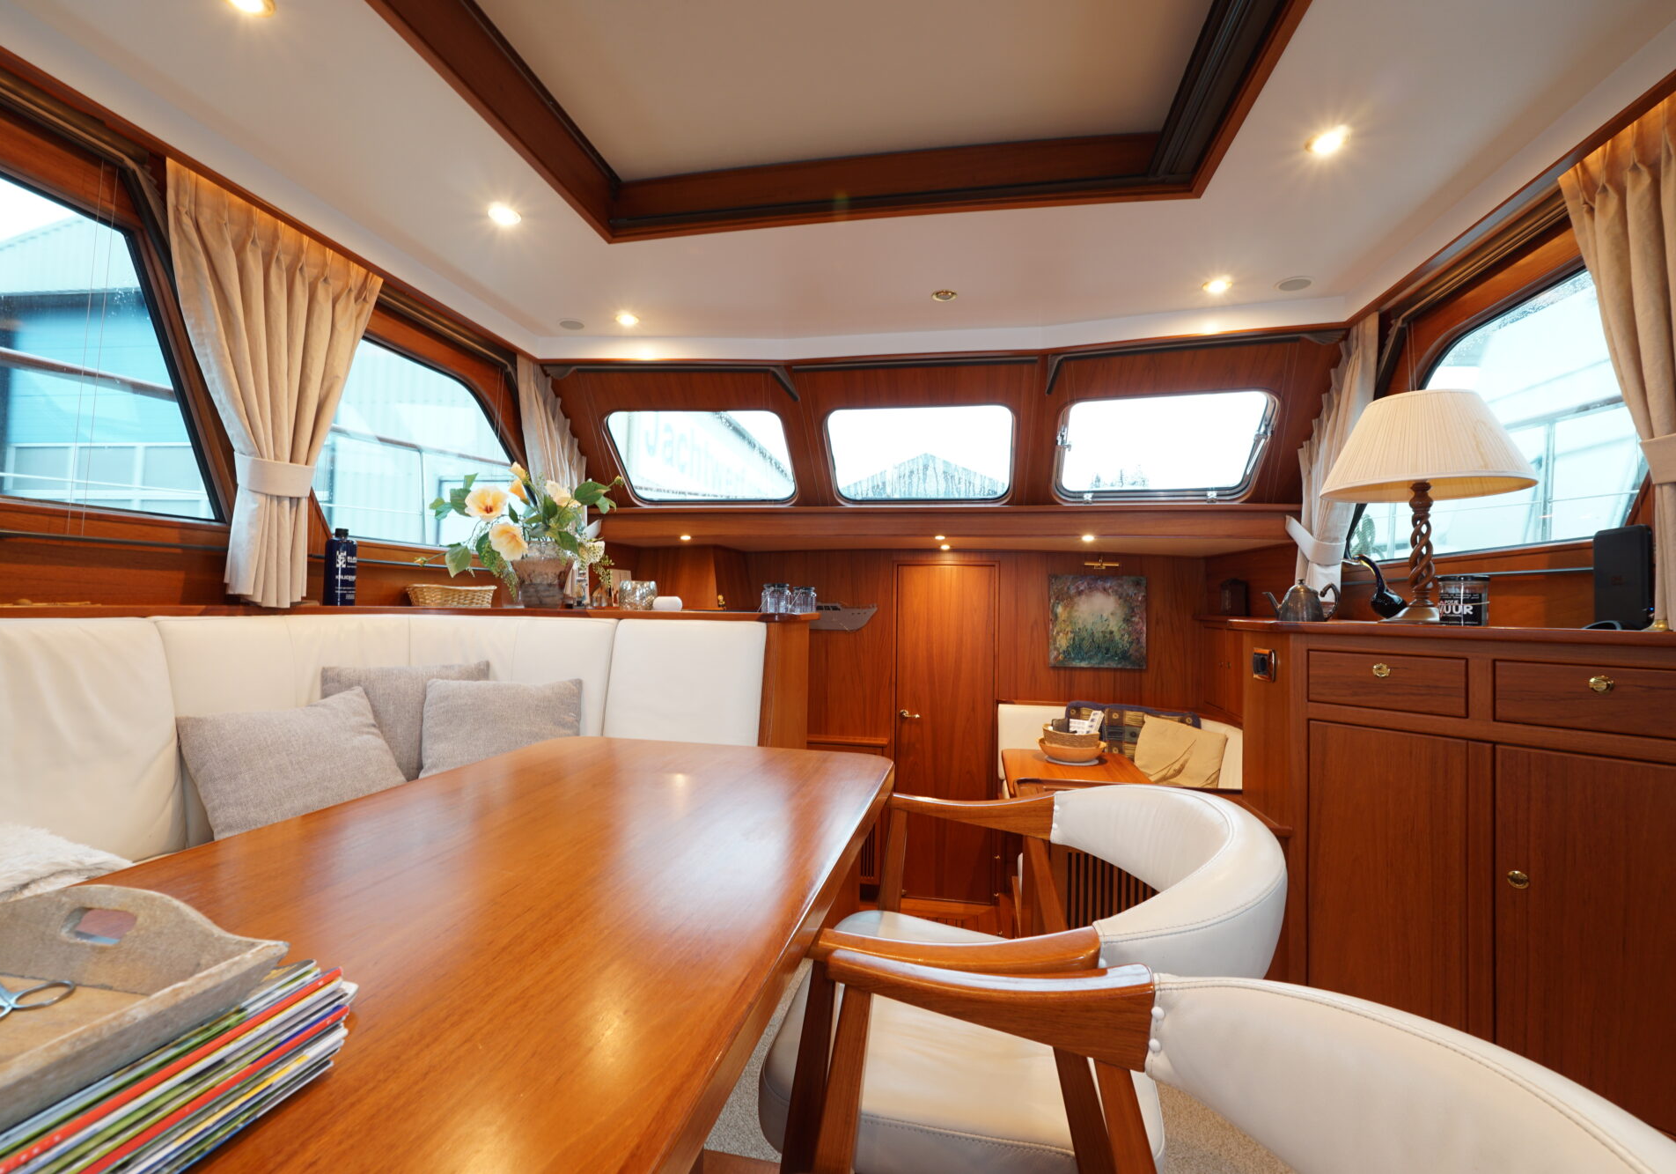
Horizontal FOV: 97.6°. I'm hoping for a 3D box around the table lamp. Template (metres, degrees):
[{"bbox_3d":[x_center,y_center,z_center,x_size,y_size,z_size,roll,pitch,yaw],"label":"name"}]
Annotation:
[{"bbox_3d":[1.330,-0.172,1.672,0.380,0.515,0.380,1,-1,10],"label":"table lamp"}]

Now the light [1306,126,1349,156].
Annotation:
[{"bbox_3d":[1.069,-0.973,1.601,0.080,0.020,0.080,1,-1,10],"label":"light"}]

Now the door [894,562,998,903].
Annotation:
[{"bbox_3d":[0.569,0.759,3.881,0.530,1.769,0.040,1,-1,10],"label":"door"}]

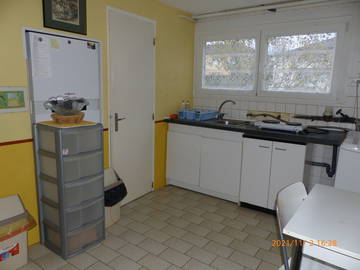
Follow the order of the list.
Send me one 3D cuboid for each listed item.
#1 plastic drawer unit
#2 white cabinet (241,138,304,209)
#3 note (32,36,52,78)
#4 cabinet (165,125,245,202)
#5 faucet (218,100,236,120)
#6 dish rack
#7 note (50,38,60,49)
[{"bbox_3d":[-0.873,0.419,2.139,0.305,1.025,0.375,10,13,36],"label":"plastic drawer unit"},{"bbox_3d":[1.121,0.419,3.046,0.650,0.800,0.580,9,13,33],"label":"white cabinet"},{"bbox_3d":[-1.023,-0.571,1.929,0.004,0.292,0.135,9,13,33],"label":"note"},{"bbox_3d":[0.429,0.287,3.499,1.045,0.865,0.600,9,13,33],"label":"cabinet"},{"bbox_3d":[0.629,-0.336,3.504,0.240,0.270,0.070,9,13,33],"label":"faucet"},{"bbox_3d":[0.252,-0.289,3.657,0.370,0.105,0.380,9,13,33],"label":"dish rack"},{"bbox_3d":[-0.956,-0.701,2.000,0.004,0.070,0.075,9,13,33],"label":"note"}]

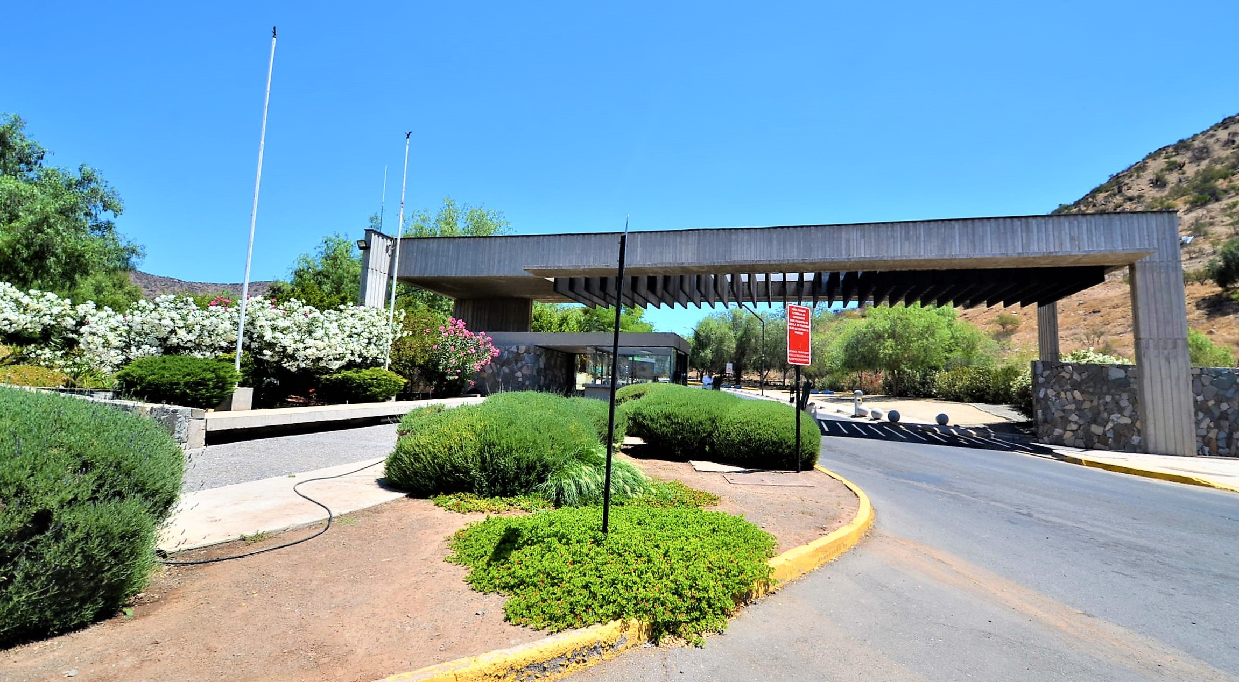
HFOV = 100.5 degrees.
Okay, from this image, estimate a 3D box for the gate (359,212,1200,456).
[{"bbox_3d":[3.293,-0.190,18.773,24.800,6.500,6.800,1,-6,15],"label":"gate"}]

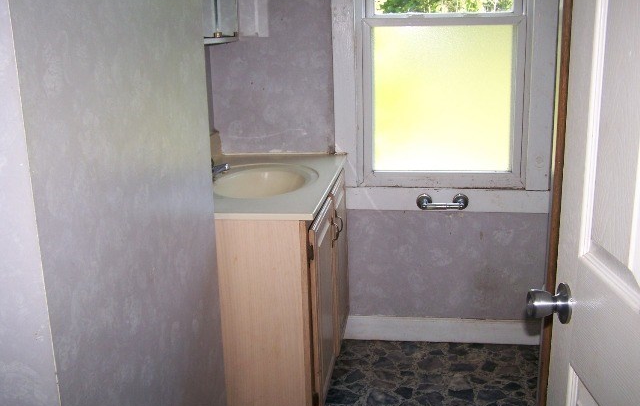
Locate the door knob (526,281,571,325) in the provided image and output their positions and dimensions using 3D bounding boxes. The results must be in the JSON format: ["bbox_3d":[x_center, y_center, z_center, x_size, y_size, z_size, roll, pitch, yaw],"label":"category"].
[{"bbox_3d":[0.360,0.160,1.110,0.054,0.065,0.065,-1,14,0],"label":"door knob"}]

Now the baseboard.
[{"bbox_3d":[0.508,0.538,2.993,0.837,0.109,0.018,1,14,8],"label":"baseboard"}]

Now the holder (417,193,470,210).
[{"bbox_3d":[0.489,0.004,2.803,0.207,0.066,0.088,1,14,8],"label":"holder"}]

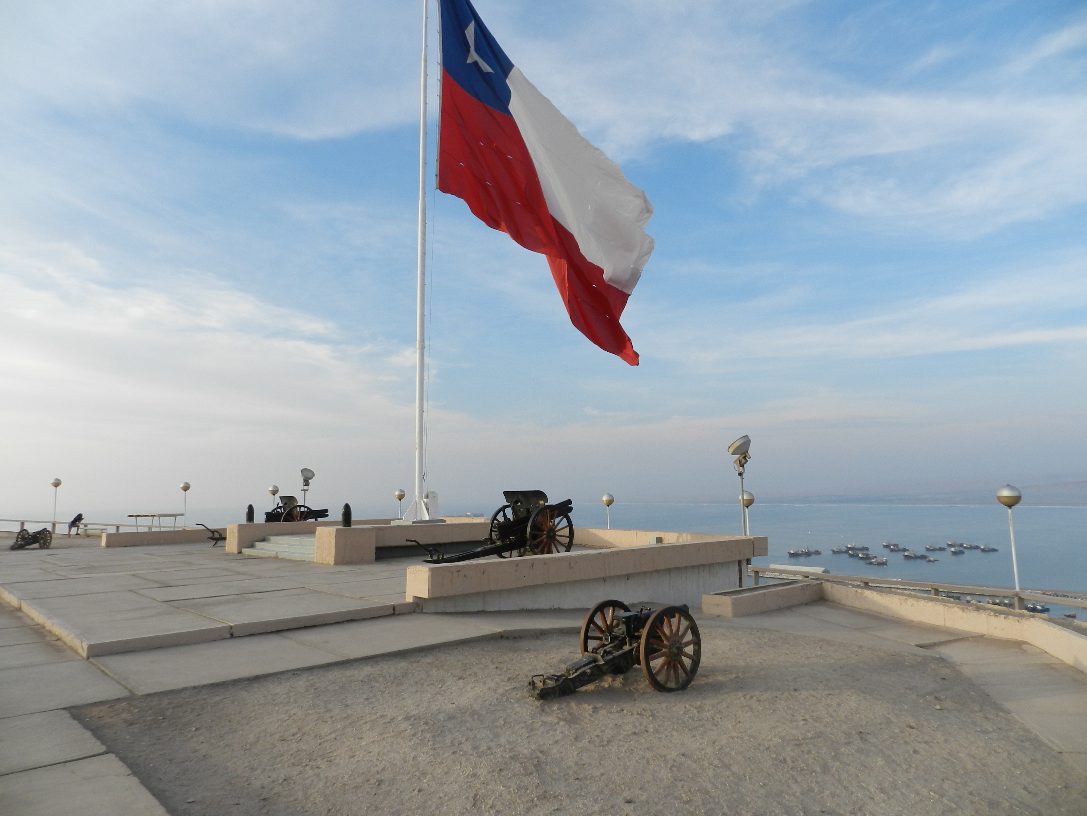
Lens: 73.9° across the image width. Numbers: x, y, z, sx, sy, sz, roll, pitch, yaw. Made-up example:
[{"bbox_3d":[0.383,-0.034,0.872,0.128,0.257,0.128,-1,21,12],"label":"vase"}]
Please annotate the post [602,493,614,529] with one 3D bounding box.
[{"bbox_3d":[2.294,4.076,25.256,0.420,2.150,0.420,-1,-7,0],"label":"post"}]

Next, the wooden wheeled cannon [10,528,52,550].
[{"bbox_3d":[-20.347,5.147,28.385,1.000,0.840,1.900,-1,-7,4],"label":"wooden wheeled cannon"}]

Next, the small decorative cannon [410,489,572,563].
[{"bbox_3d":[-0.949,2.670,16.218,4.520,1.660,1.700,6,-10,-43],"label":"small decorative cannon"}]

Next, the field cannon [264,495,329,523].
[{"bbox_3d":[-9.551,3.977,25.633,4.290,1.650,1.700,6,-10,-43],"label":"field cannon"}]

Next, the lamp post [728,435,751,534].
[{"bbox_3d":[4.702,1.997,17.034,0.550,2.700,0.550,-7,-9,39],"label":"lamp post"}]

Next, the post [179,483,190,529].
[{"bbox_3d":[-15.958,4.356,32.087,0.420,2.100,0.420,-1,-7,0],"label":"post"}]

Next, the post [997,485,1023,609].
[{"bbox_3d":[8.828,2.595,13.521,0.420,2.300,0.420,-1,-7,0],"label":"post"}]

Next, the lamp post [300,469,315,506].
[{"bbox_3d":[-9.834,3.829,30.040,0.520,2.600,0.500,6,-10,-44],"label":"lamp post"}]

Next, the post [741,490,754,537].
[{"bbox_3d":[5.361,3.233,18.768,0.420,2.150,0.420,-1,-7,0],"label":"post"}]

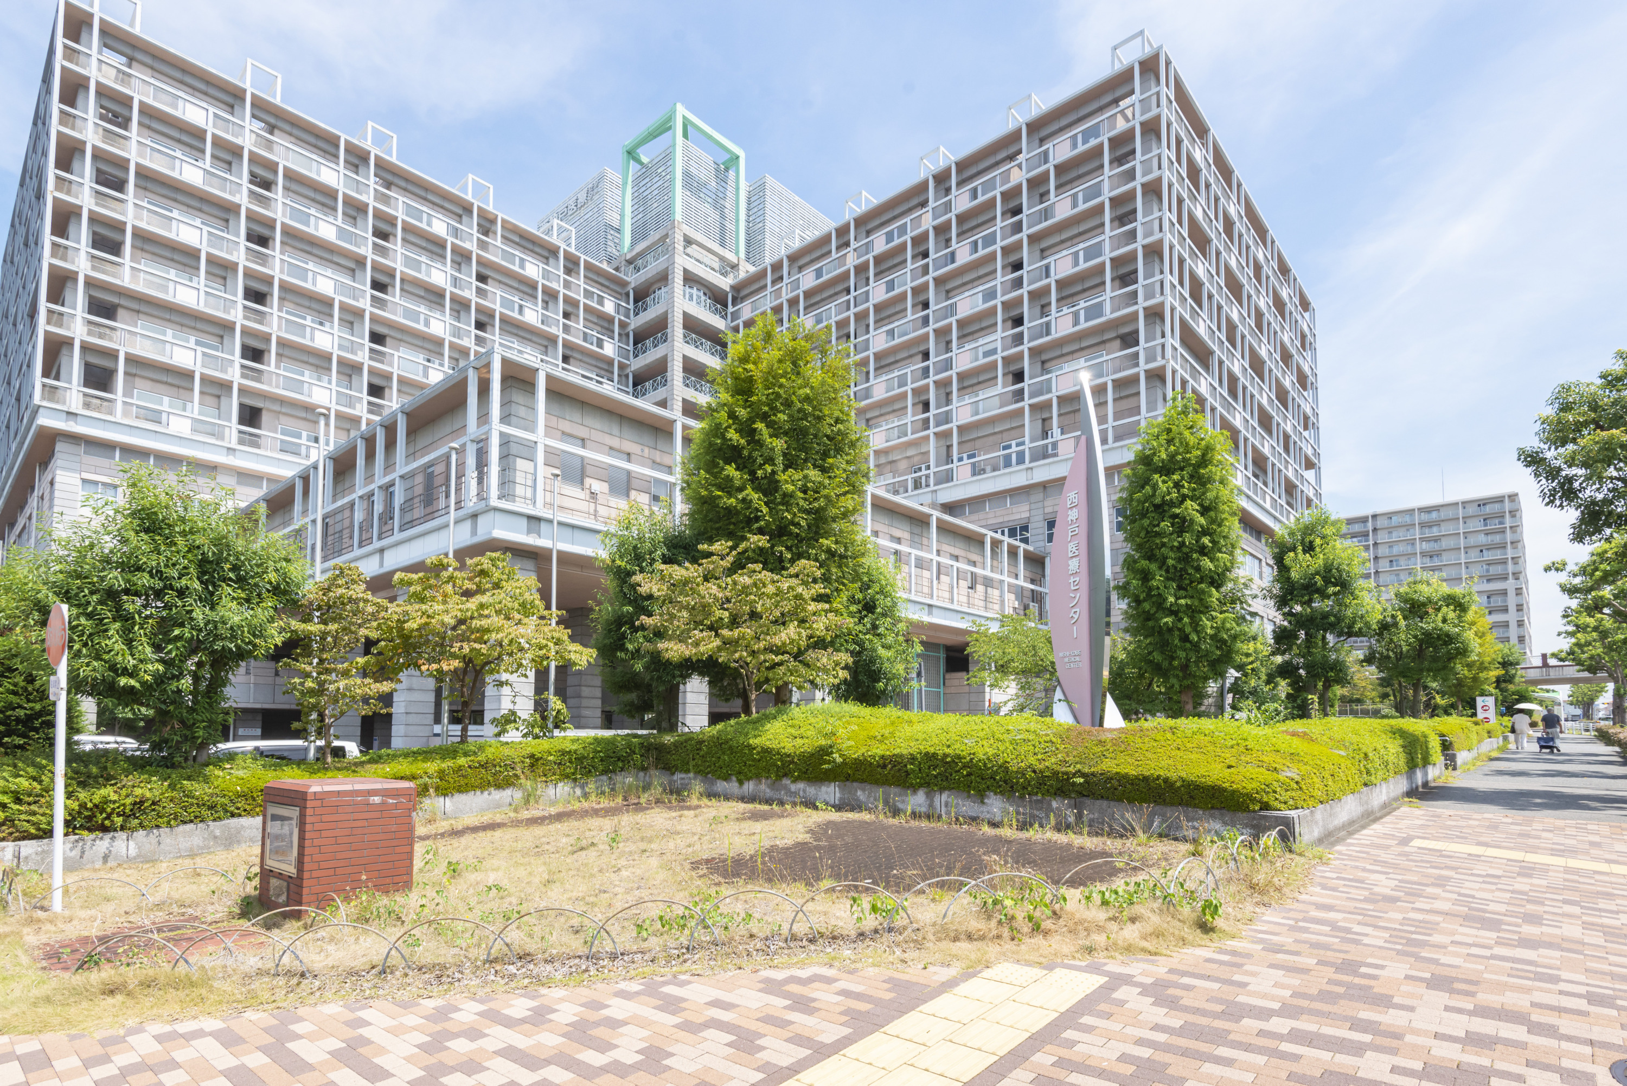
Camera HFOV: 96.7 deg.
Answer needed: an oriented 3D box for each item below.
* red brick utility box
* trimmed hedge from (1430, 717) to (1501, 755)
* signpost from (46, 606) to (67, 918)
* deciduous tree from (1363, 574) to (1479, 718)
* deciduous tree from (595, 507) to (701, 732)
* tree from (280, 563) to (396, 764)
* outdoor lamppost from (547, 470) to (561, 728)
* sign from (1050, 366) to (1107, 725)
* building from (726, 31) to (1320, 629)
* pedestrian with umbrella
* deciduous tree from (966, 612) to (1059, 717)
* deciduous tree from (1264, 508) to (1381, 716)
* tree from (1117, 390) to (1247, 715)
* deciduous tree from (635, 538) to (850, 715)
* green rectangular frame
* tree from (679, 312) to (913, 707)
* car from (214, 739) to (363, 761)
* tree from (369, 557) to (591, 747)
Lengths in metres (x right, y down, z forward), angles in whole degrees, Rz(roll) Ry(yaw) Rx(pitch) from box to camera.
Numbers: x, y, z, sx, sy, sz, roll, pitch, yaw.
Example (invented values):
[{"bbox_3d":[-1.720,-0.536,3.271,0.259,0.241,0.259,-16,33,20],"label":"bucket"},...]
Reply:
[{"bbox_3d":[-4.508,2.776,6.945,1.000,1.120,0.890,-8,-13,37],"label":"red brick utility box"},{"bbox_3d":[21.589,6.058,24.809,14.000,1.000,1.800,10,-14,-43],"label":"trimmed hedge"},{"bbox_3d":[-6.911,1.954,6.600,0.600,2.800,0.150,-2,-4,31],"label":"signpost"},{"bbox_3d":[20.176,3.710,24.000,3.000,5.100,2.900,0,-7,0],"label":"deciduous tree"},{"bbox_3d":[-3.659,1.792,17.000,3.000,5.400,3.000,0,-7,0],"label":"deciduous tree"},{"bbox_3d":[-7.807,2.422,11.866,1.617,4.220,1.617,0,-10,0],"label":"tree"},{"bbox_3d":[-6.810,1.736,19.000,0.250,7.300,0.250,0,-3,0],"label":"outdoor lamppost"},{"bbox_3d":[4.965,0.164,13.300,0.750,6.600,0.950,2,-4,-40],"label":"sign"},{"bbox_3d":[19.907,-5.375,67.887,38.753,41.034,40.200,-7,-10,44],"label":"building"},{"bbox_3d":[25.557,6.623,26.000,0.800,1.720,0.850,7,-10,-44],"label":"pedestrian with umbrella"},{"bbox_3d":[5.046,3.690,17.354,2.747,4.082,2.747,0,-10,0],"label":"deciduous tree"},{"bbox_3d":[16.334,2.874,23.214,3.063,8.227,3.063,0,-10,0],"label":"deciduous tree"},{"bbox_3d":[7.938,0.833,15.553,2.433,8.673,2.433,0,-10,0],"label":"tree"},{"bbox_3d":[-1.463,1.845,15.000,4.200,3.800,3.700,0,-7,0],"label":"deciduous tree"},{"bbox_3d":[-12.488,-33.206,70.536,8.000,11.200,8.000,-9,-13,41],"label":"green rectangular frame"},{"bbox_3d":[-0.506,-0.053,16.462,4.486,11.082,4.486,0,-10,0],"label":"tree"},{"bbox_3d":[-16.523,6.730,21.866,4.500,1.540,1.720,9,-14,-43],"label":"car"},{"bbox_3d":[-6.358,2.091,14.000,3.700,3.750,3.300,0,-7,0],"label":"tree"}]

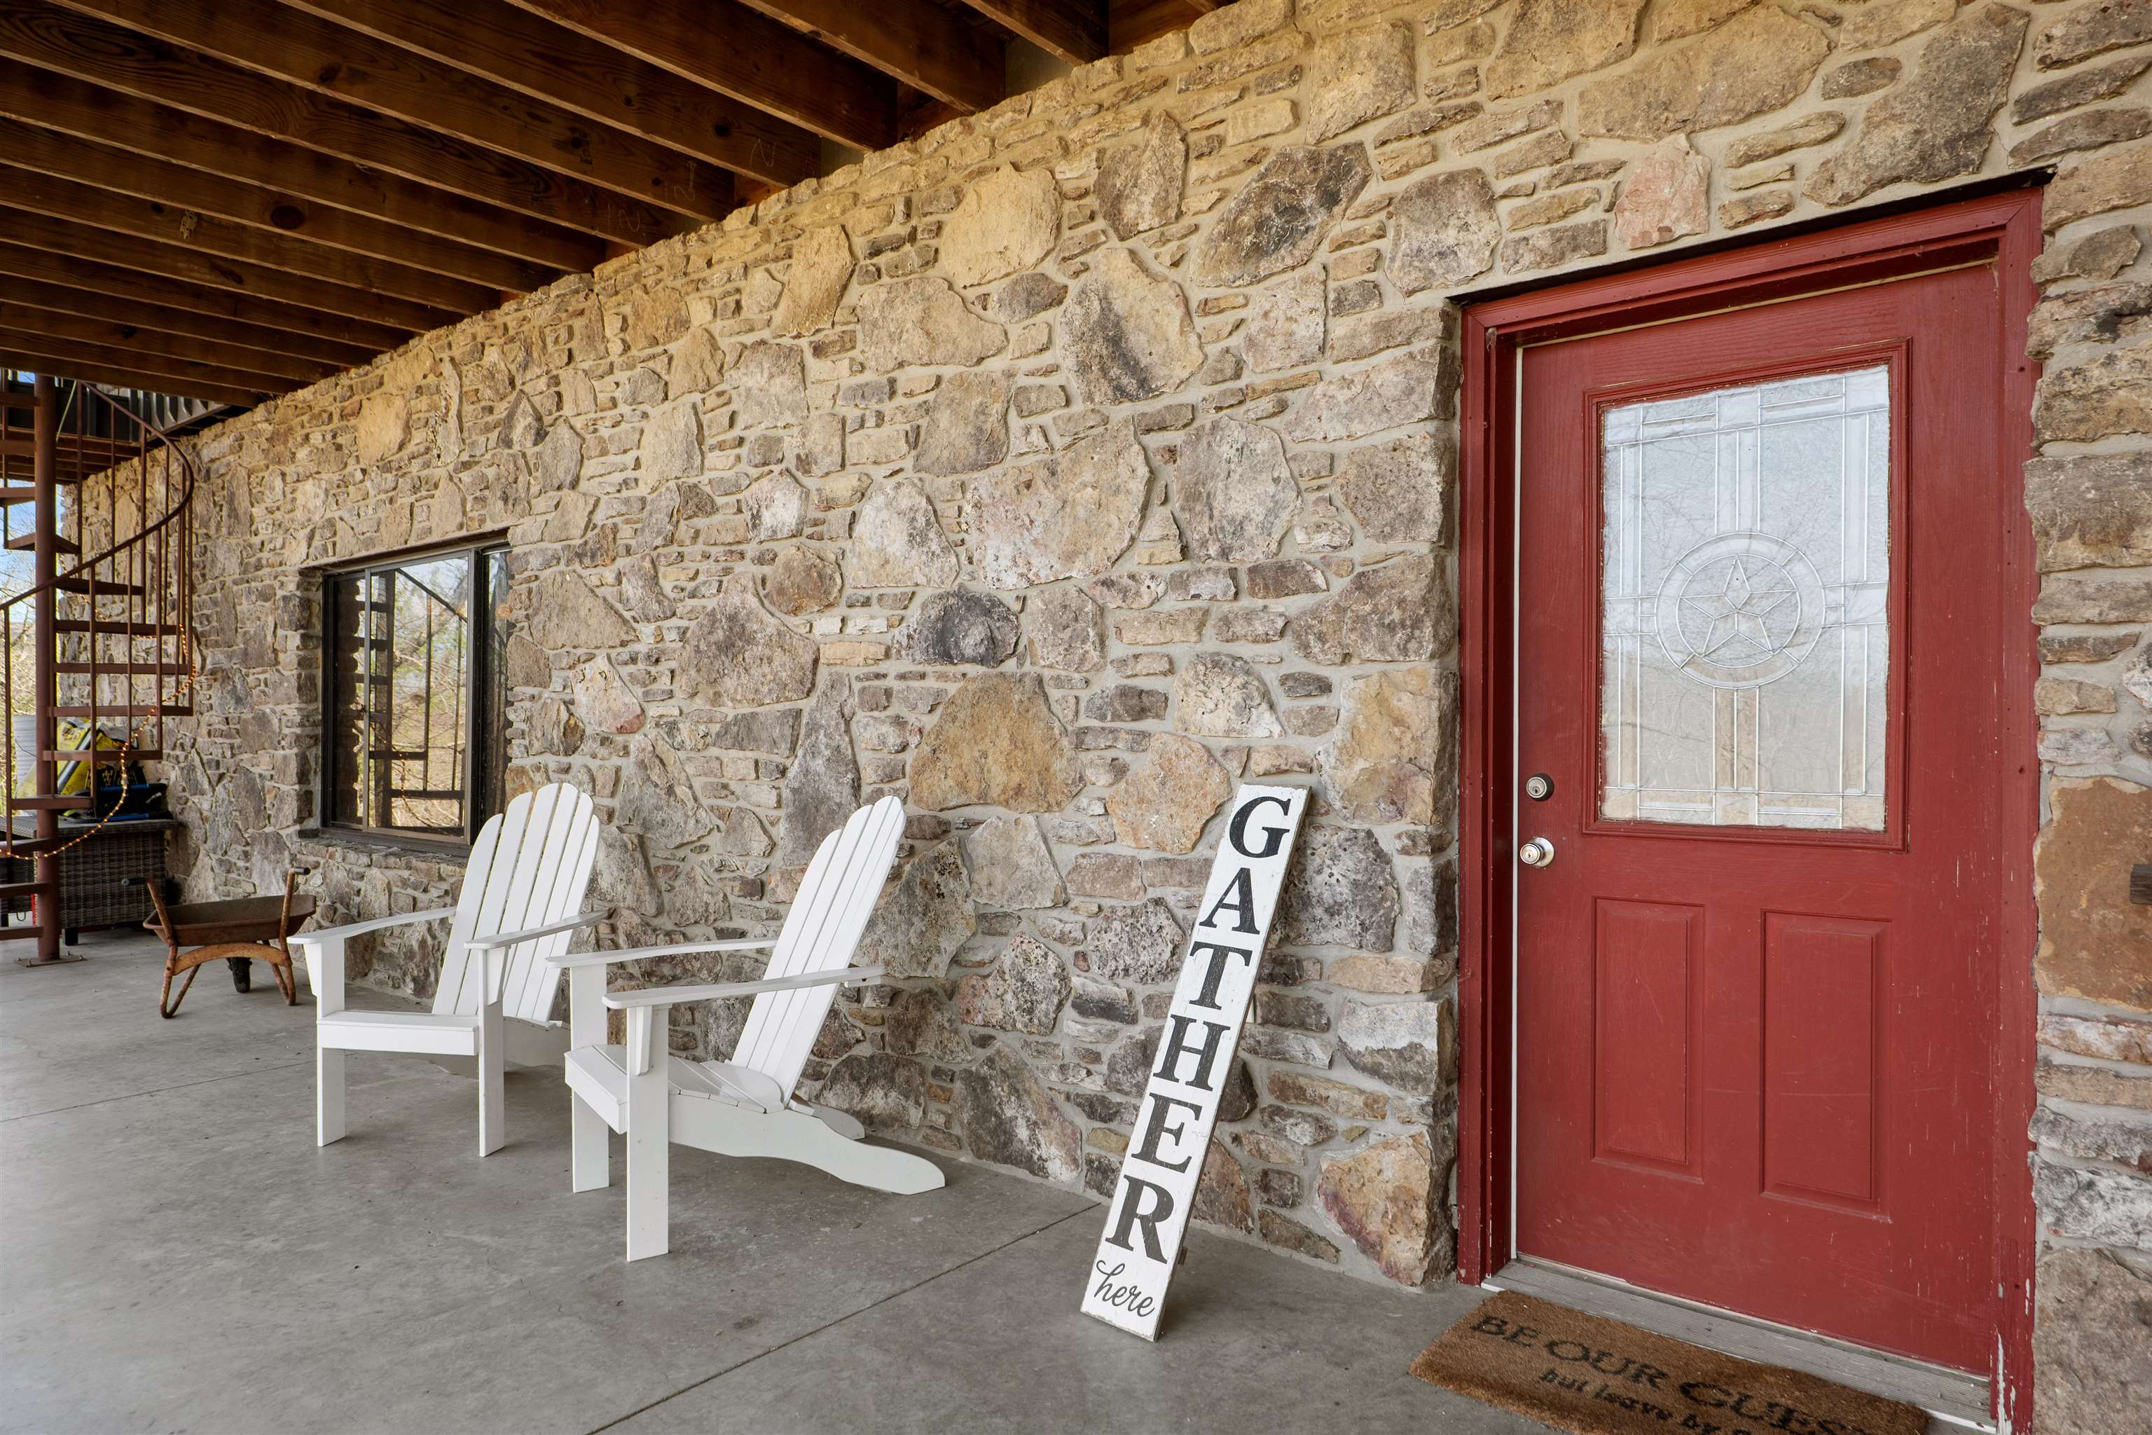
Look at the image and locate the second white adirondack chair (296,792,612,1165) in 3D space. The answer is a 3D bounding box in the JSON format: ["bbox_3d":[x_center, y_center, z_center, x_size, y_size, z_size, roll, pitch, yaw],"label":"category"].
[{"bbox_3d":[-1.846,0.727,3.927,0.660,1.000,0.863,0,0,10],"label":"second white adirondack chair"}]

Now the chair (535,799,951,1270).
[{"bbox_3d":[-0.838,0.725,3.251,0.863,1.000,0.660,0,0,-34],"label":"chair"}]

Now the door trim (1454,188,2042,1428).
[{"bbox_3d":[1.267,0.171,2.466,0.995,2.105,0.140,0,0,38],"label":"door trim"}]

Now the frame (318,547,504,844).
[{"bbox_3d":[-3.012,-0.090,5.780,2.020,1.300,0.100,0,0,38],"label":"frame"}]

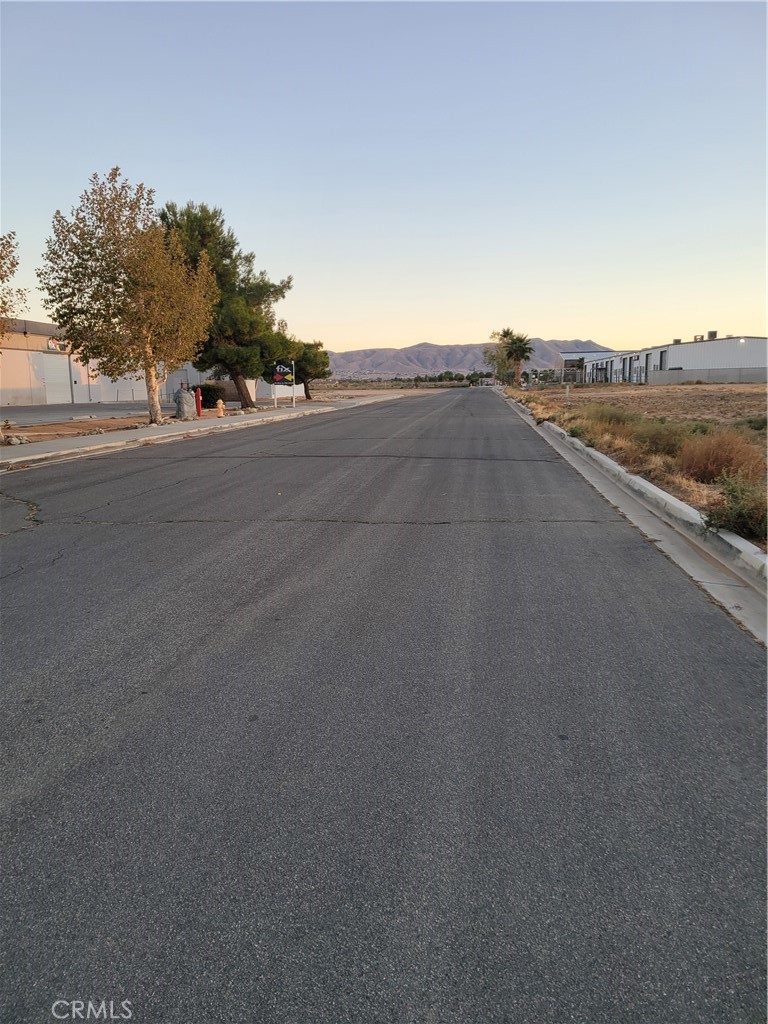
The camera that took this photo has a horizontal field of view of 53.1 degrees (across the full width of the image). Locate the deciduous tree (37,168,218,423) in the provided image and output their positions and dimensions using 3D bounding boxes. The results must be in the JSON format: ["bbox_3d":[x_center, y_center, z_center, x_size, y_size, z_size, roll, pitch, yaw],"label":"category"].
[{"bbox_3d":[-8.490,-7.059,25.476,6.024,8.144,5.800,0,10,0],"label":"deciduous tree"}]

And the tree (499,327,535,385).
[{"bbox_3d":[15.832,-18.362,91.212,4.032,6.630,4.000,0,10,0],"label":"tree"}]

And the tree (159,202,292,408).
[{"bbox_3d":[-8.196,-10.567,39.791,6.929,10.338,6.800,0,10,0],"label":"tree"}]

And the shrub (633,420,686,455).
[{"bbox_3d":[5.505,-1.487,15.368,1.079,0.678,1.000,0,10,0],"label":"shrub"}]

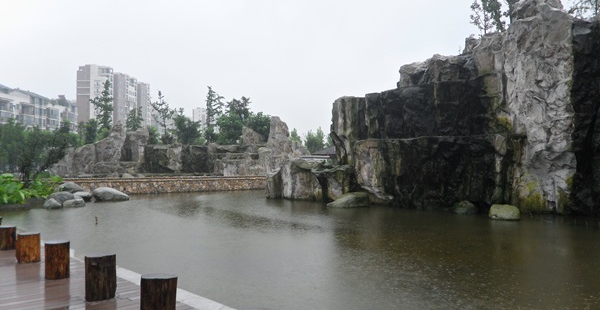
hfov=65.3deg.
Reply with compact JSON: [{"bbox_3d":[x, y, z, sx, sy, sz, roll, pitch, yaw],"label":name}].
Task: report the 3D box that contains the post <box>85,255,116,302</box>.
[{"bbox_3d":[-2.386,1.467,5.622,0.350,0.495,0.350,1,-3,-23],"label":"post"}]

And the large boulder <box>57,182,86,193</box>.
[{"bbox_3d":[-15.380,2.288,31.500,2.019,0.875,1.500,1,-3,-26],"label":"large boulder"}]

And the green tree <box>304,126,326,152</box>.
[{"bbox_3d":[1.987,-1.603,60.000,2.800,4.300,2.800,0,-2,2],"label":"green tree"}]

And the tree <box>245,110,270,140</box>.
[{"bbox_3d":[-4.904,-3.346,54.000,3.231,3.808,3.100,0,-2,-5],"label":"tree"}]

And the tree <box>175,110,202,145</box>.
[{"bbox_3d":[-11.912,-2.885,50.000,2.991,3.953,2.900,0,-3,-13],"label":"tree"}]

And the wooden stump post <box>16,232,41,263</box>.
[{"bbox_3d":[-4.346,1.487,7.500,0.360,0.450,0.360,1,-2,-30],"label":"wooden stump post"}]

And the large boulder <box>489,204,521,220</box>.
[{"bbox_3d":[7.297,2.052,16.700,1.080,0.550,0.800,0,-2,24],"label":"large boulder"}]

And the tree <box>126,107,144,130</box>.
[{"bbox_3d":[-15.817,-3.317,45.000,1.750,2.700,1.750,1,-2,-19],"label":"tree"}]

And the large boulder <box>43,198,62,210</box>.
[{"bbox_3d":[-10.872,2.179,20.600,0.830,0.500,0.700,1,-2,-28],"label":"large boulder"}]

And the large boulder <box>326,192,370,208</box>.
[{"bbox_3d":[2.238,2.100,21.600,1.950,0.700,1.250,0,-2,6],"label":"large boulder"}]

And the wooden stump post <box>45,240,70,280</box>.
[{"bbox_3d":[-3.324,1.447,6.420,0.340,0.500,0.340,1,-2,-27],"label":"wooden stump post"}]

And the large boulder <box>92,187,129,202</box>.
[{"bbox_3d":[-12.237,2.574,30.300,2.331,1.004,1.500,1,-3,-22],"label":"large boulder"}]

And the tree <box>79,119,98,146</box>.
[{"bbox_3d":[-20.788,-2.261,46.000,1.966,2.850,2.000,1,-3,-24],"label":"tree"}]

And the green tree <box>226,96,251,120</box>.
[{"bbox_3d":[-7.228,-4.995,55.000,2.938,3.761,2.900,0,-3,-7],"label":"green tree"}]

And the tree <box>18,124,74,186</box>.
[{"bbox_3d":[-14.083,0.083,26.000,2.900,3.400,2.700,1,-2,-28],"label":"tree"}]

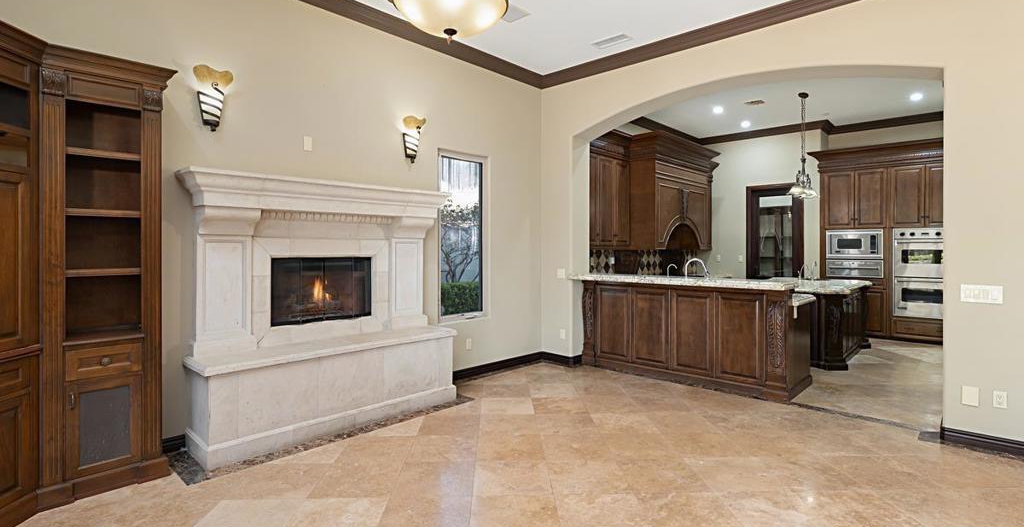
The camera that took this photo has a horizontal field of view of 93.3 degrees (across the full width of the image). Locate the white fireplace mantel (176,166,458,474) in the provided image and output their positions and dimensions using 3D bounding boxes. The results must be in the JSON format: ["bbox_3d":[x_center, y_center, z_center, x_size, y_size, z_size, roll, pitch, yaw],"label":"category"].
[{"bbox_3d":[-1.367,0.327,3.872,0.470,1.900,2.080,2,2,43],"label":"white fireplace mantel"}]

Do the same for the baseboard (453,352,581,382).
[{"bbox_3d":[0.016,1.172,5.342,0.520,0.125,1.810,2,2,43],"label":"baseboard"}]

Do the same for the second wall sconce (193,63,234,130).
[{"bbox_3d":[-2.055,-1.133,3.329,0.140,0.420,0.230,2,2,43],"label":"second wall sconce"}]

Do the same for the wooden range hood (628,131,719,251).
[{"bbox_3d":[2.424,-1.004,7.545,0.830,1.590,2.120,2,3,43],"label":"wooden range hood"}]

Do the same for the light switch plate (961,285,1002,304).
[{"bbox_3d":[3.255,0.215,3.348,0.207,0.117,0.012,2,3,43],"label":"light switch plate"}]

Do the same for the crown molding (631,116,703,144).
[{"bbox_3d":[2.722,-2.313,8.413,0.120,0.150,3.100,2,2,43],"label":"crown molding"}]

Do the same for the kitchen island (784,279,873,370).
[{"bbox_3d":[4.016,0.738,6.648,1.320,0.925,2.200,2,2,43],"label":"kitchen island"}]

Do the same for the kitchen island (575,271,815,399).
[{"bbox_3d":[1.970,0.715,5.418,2.250,1.040,0.890,2,2,43],"label":"kitchen island"}]

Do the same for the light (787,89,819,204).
[{"bbox_3d":[3.890,-1.554,6.477,0.420,1.400,0.420,2,3,43],"label":"light"}]

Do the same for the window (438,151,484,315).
[{"bbox_3d":[-0.528,-0.274,5.126,0.100,1.720,0.670,2,3,43],"label":"window"}]

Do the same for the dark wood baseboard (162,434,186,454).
[{"bbox_3d":[-2.318,1.231,3.285,0.025,0.125,0.175,2,2,43],"label":"dark wood baseboard"}]

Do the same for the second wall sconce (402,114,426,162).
[{"bbox_3d":[-0.909,-1.150,4.516,0.140,0.425,0.220,2,3,43],"label":"second wall sconce"}]

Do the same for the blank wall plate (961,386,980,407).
[{"bbox_3d":[3.223,0.935,3.400,0.089,0.133,0.010,1,1,43],"label":"blank wall plate"}]

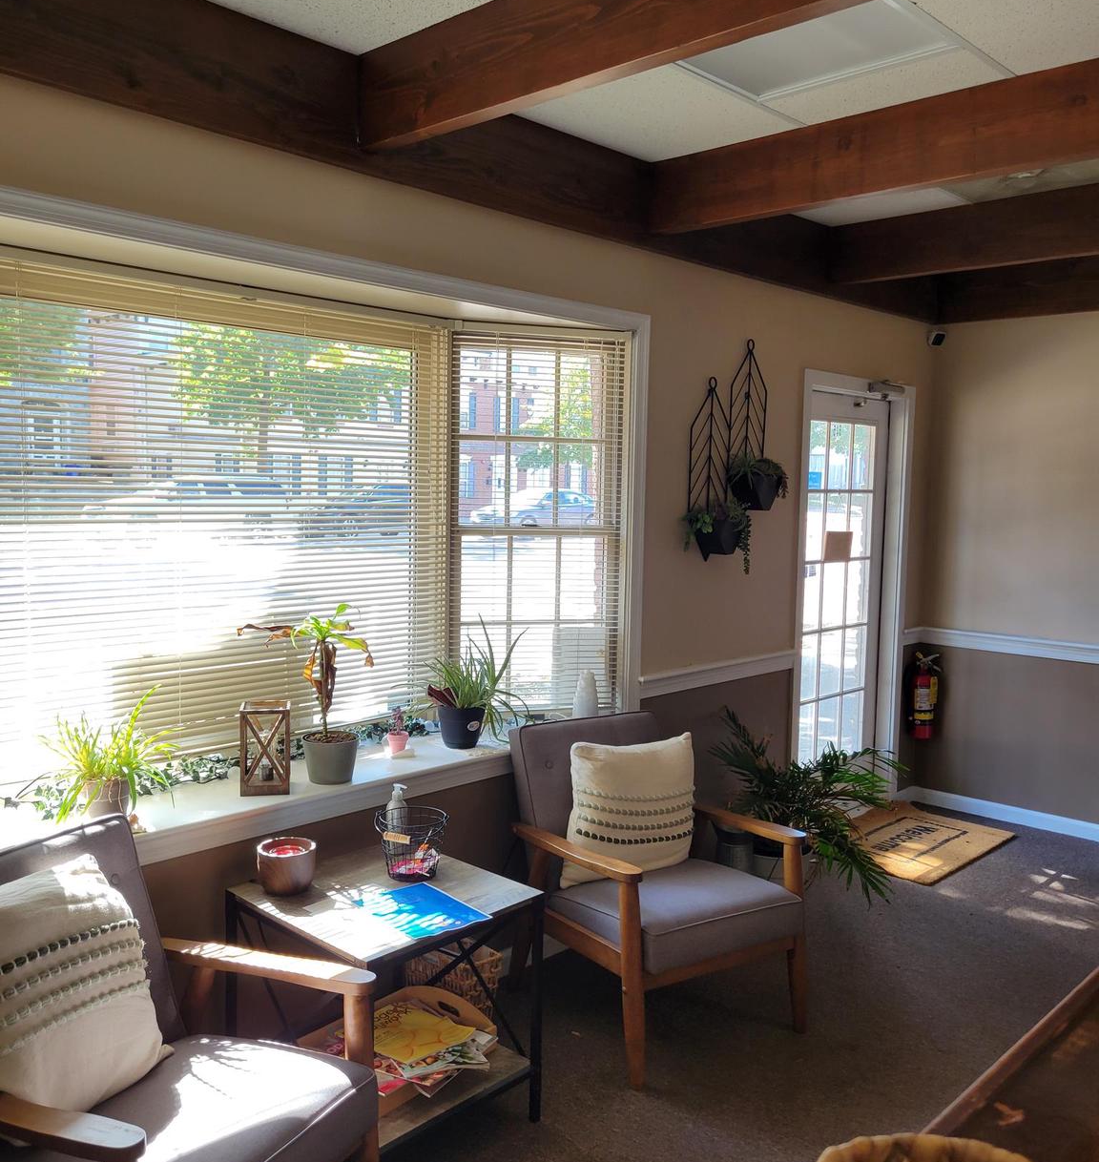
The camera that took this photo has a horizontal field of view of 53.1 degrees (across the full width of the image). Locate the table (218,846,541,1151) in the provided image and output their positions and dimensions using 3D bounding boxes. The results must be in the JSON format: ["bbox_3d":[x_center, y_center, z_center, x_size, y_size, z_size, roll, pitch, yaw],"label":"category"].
[{"bbox_3d":[-0.406,1.062,2.739,0.555,0.600,0.550,6,7,43],"label":"table"}]

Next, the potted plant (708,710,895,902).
[{"bbox_3d":[1.034,0.873,4.302,0.620,0.750,0.740,6,7,43],"label":"potted plant"}]

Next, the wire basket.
[{"bbox_3d":[-0.337,0.667,2.779,0.178,0.155,0.175,1,5,0],"label":"wire basket"}]

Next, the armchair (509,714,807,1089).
[{"bbox_3d":[0.307,0.906,3.345,0.650,0.830,0.740,-2,6,-32],"label":"armchair"}]

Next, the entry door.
[{"bbox_3d":[1.333,0.160,5.146,0.050,2.030,0.910,6,7,43],"label":"entry door"}]

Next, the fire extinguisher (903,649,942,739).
[{"bbox_3d":[1.884,0.573,5.524,0.170,0.430,0.140,4,6,28],"label":"fire extinguisher"}]

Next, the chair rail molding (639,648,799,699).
[{"bbox_3d":[0.685,0.360,4.277,0.030,0.072,1.040,6,7,43],"label":"chair rail molding"}]

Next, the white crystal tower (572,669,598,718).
[{"bbox_3d":[0.128,0.404,3.745,0.096,0.213,0.096,6,7,43],"label":"white crystal tower"}]

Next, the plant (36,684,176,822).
[{"bbox_3d":[-1.067,0.417,2.651,0.280,0.320,0.300,6,7,43],"label":"plant"}]

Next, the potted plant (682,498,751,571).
[{"bbox_3d":[0.638,-0.175,4.071,0.160,0.265,0.280,6,7,43],"label":"potted plant"}]

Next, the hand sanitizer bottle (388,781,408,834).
[{"bbox_3d":[-0.405,0.633,2.937,0.060,0.190,0.057,3,6,20],"label":"hand sanitizer bottle"}]

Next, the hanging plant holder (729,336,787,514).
[{"bbox_3d":[0.832,-0.592,4.277,0.140,0.685,0.270,6,7,43],"label":"hanging plant holder"}]

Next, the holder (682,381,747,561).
[{"bbox_3d":[0.649,-0.411,4.078,0.130,0.690,0.255,6,7,43],"label":"holder"}]

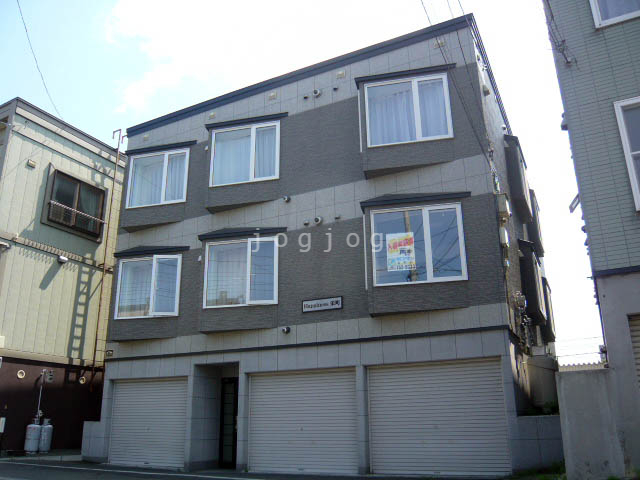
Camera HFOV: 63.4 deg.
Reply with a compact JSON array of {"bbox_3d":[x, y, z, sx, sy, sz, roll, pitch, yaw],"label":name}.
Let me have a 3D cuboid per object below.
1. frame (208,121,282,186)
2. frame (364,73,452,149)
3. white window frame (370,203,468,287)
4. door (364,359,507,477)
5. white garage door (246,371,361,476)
[{"bbox_3d":[-1.847,-2.119,12.794,1.798,1.563,0.100,-5,-18,11],"label":"frame"},{"bbox_3d":[1.887,-2.774,11.089,1.793,1.558,0.100,-5,-18,11],"label":"frame"},{"bbox_3d":[1.862,0.089,9.844,1.730,1.523,0.100,-5,-18,11],"label":"white window frame"},{"bbox_3d":[2.128,3.280,9.532,2.528,1.965,0.100,-10,-20,24],"label":"door"},{"bbox_3d":[-0.384,3.719,10.694,2.587,1.965,0.100,-10,-20,24],"label":"white garage door"}]

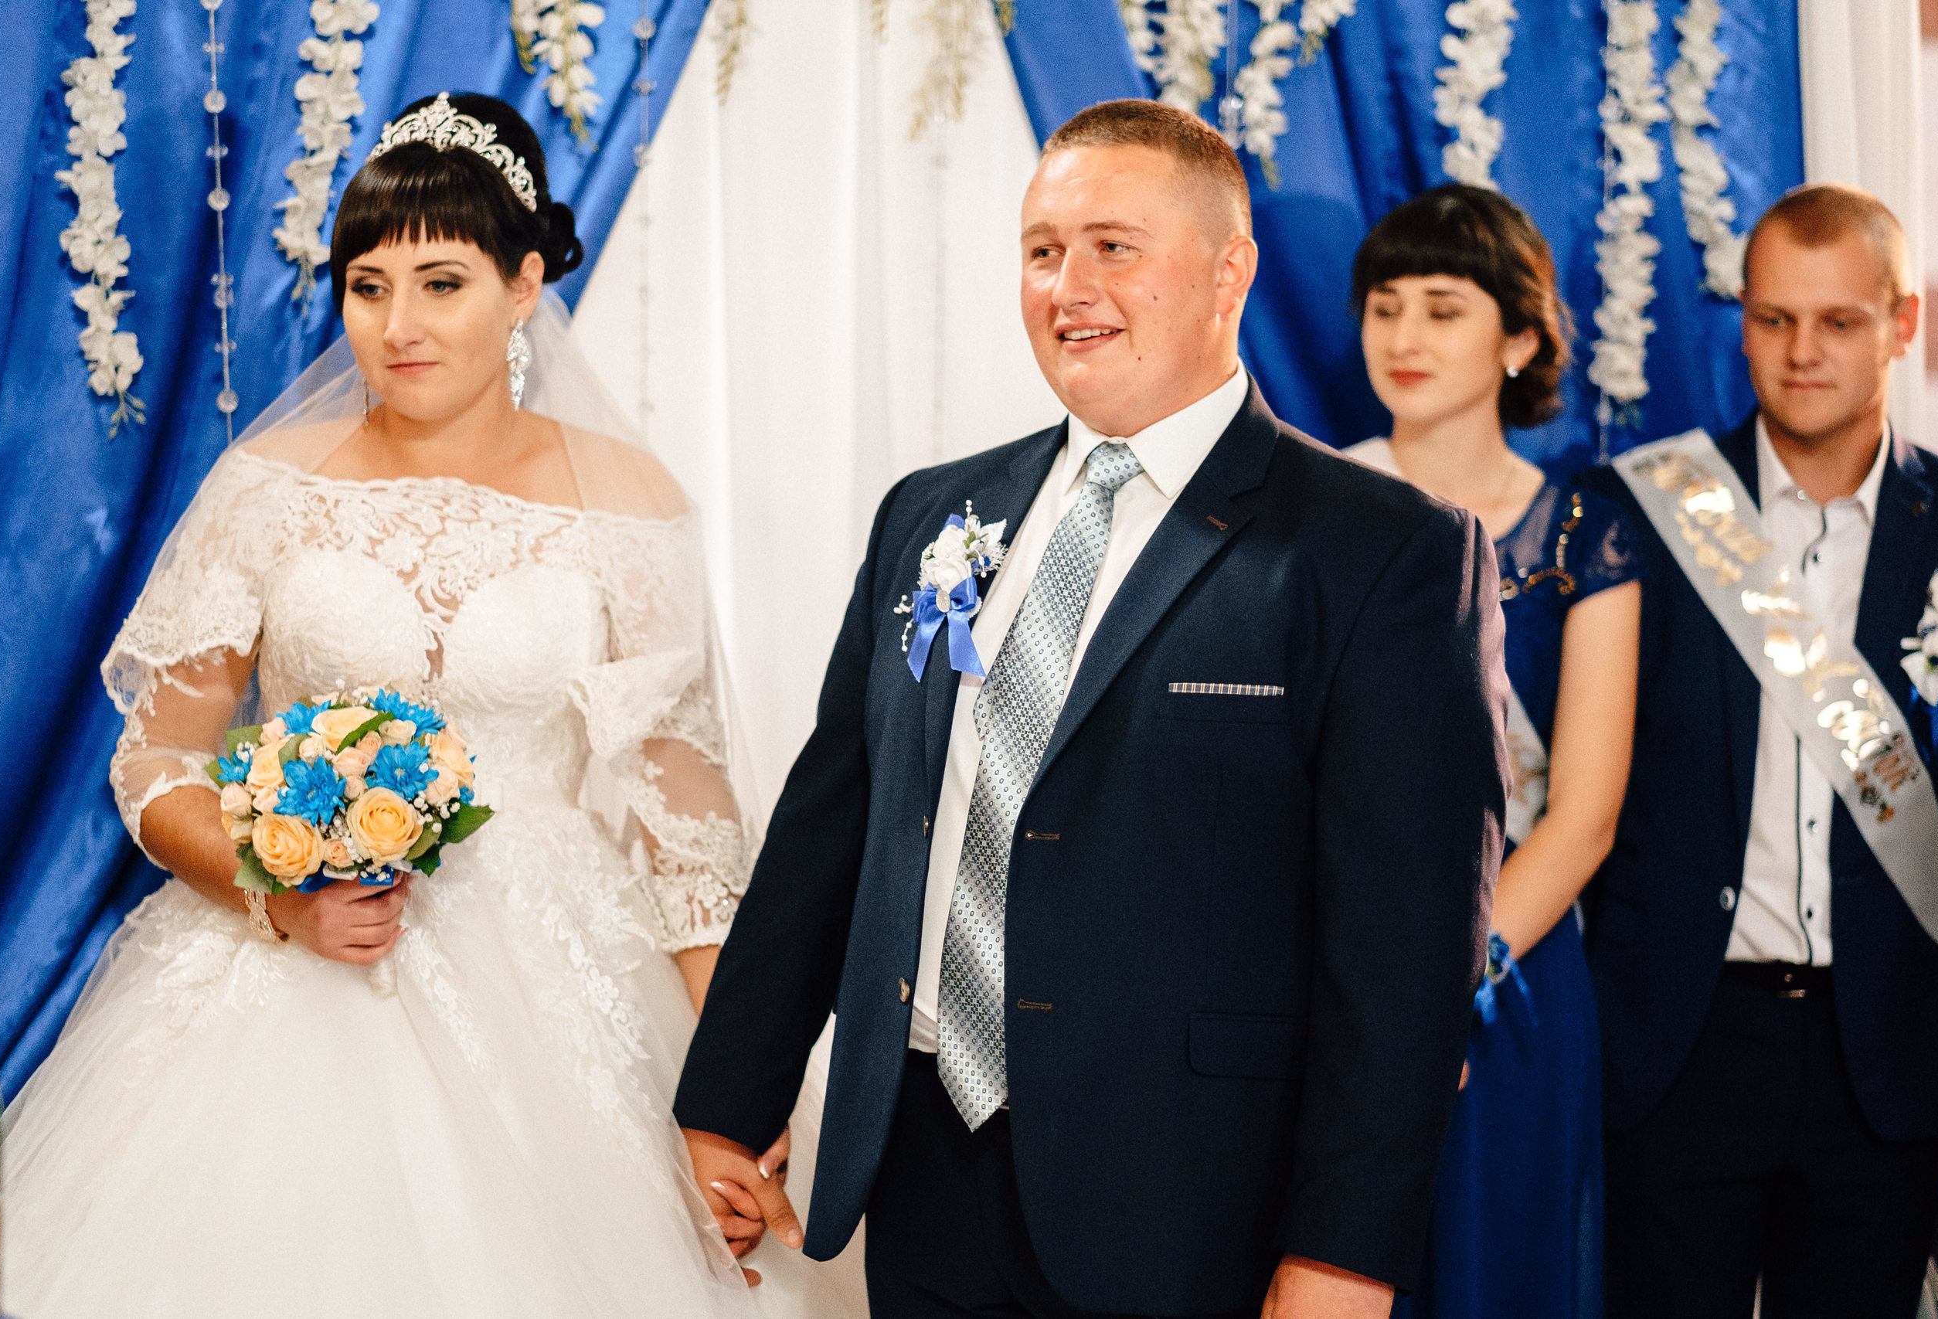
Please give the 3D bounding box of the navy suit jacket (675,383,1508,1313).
[{"bbox_3d":[0.090,0.138,3.810,0.720,0.730,0.420,2,5,34],"label":"navy suit jacket"}]

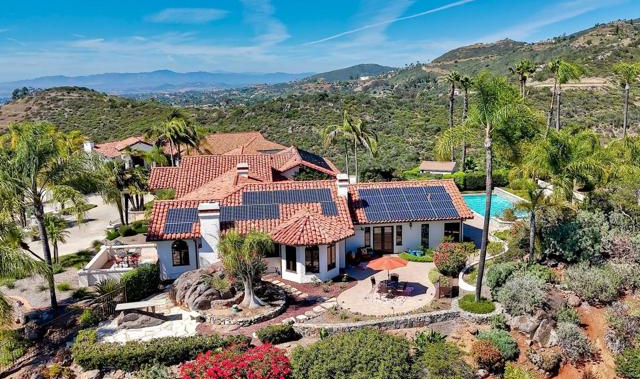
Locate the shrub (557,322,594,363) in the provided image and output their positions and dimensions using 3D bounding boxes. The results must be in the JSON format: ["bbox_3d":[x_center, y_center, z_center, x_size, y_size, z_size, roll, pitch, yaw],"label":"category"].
[{"bbox_3d":[12.650,7.600,23.000,1.650,1.750,1.550,-1,13,0],"label":"shrub"}]

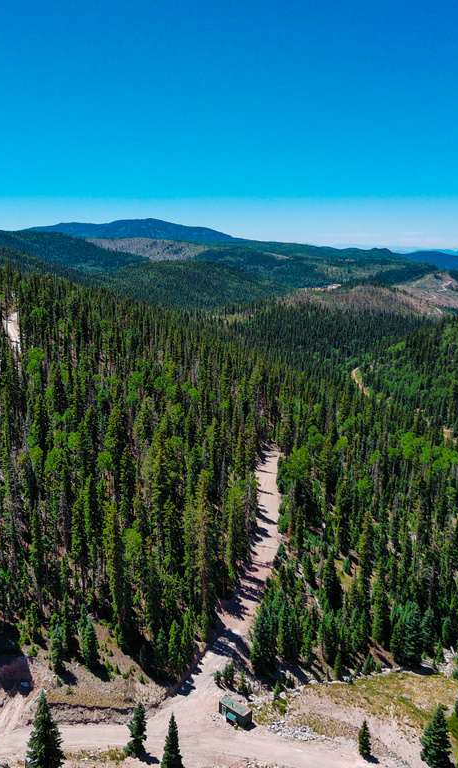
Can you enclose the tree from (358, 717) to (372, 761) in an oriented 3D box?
[{"bbox_3d":[23.911,61.605,118.037,2.200,7.300,2.200,0,11,0],"label":"tree"}]

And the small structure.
[{"bbox_3d":[1.300,61.962,128.546,6.150,2.500,2.400,11,15,43],"label":"small structure"}]

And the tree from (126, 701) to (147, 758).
[{"bbox_3d":[-15.270,56.840,112.500,3.310,10.180,3.310,0,12,0],"label":"tree"}]

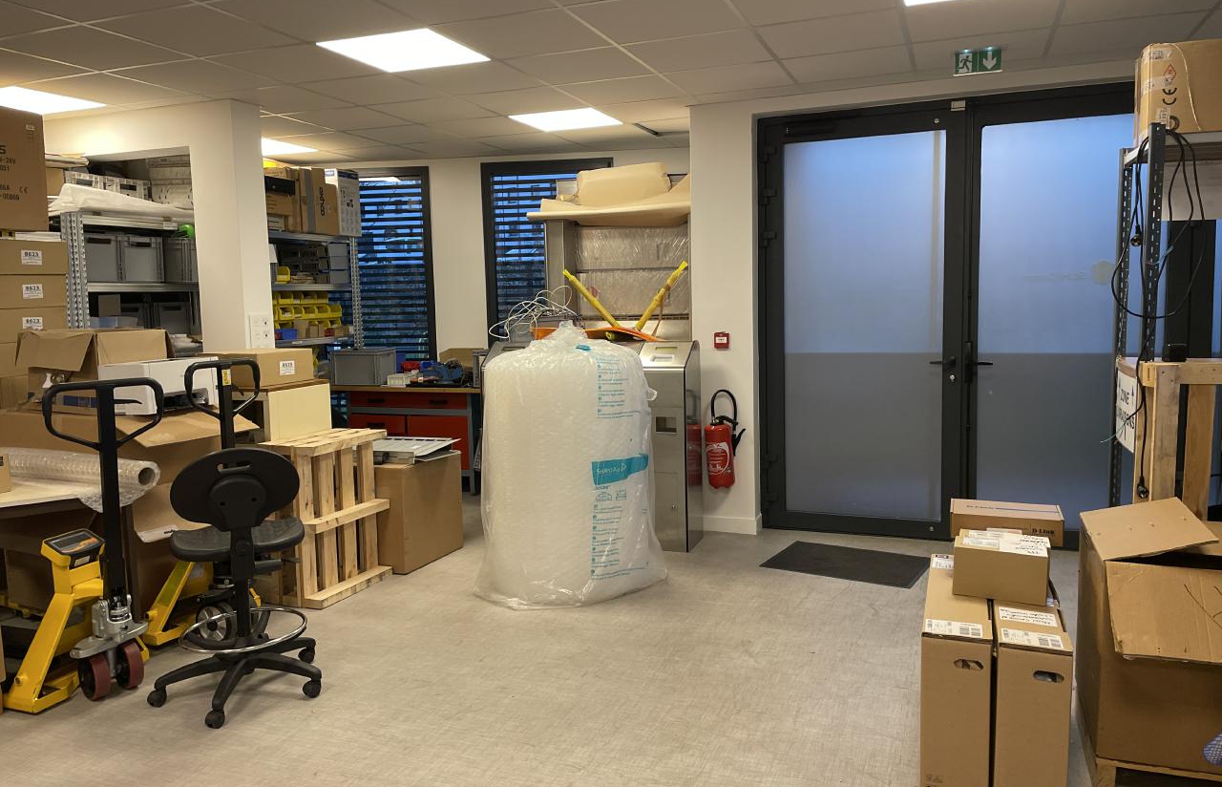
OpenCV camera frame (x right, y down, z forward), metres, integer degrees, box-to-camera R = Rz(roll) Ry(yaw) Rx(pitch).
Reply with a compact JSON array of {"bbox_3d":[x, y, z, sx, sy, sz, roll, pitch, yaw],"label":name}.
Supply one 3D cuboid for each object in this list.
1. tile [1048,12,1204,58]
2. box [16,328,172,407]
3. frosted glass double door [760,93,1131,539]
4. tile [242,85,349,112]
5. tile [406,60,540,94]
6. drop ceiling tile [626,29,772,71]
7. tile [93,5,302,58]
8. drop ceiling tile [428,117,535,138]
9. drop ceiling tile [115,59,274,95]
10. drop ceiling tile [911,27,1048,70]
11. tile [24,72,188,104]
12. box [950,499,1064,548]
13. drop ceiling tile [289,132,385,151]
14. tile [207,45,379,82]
[{"bbox_3d":[2.313,-1.627,4.165,0.597,0.020,0.597,1,7,21],"label":"tile"},{"bbox_3d":[-2.604,-0.115,4.617,0.580,0.380,0.420,2,7,27],"label":"box"},{"bbox_3d":[1.961,-0.373,5.193,2.240,2.470,0.100,1,7,22],"label":"frosted glass double door"},{"bbox_3d":[-1.822,-1.625,5.095,0.600,0.025,0.600,1,7,21],"label":"tile"},{"bbox_3d":[-0.699,-1.604,4.668,0.600,0.025,0.600,1,7,21],"label":"tile"},{"bbox_3d":[0.422,-1.585,4.241,0.600,0.025,0.600,1,7,21],"label":"drop ceiling tile"},{"bbox_3d":[-1.691,-1.490,3.780,0.597,0.020,0.597,1,7,21],"label":"tile"},{"bbox_3d":[-0.824,-1.748,6.008,0.590,0.025,0.590,1,7,21],"label":"drop ceiling tile"},{"bbox_3d":[-2.037,-1.558,4.550,0.590,0.025,0.590,1,7,21],"label":"drop ceiling tile"},{"bbox_3d":[1.757,-1.632,4.371,0.600,0.025,0.600,1,7,21],"label":"drop ceiling tile"},{"bbox_3d":[-2.598,-1.574,4.765,0.597,0.020,0.597,1,7,21],"label":"tile"},{"bbox_3d":[1.390,0.450,3.216,0.352,0.087,0.222,1,7,24],"label":"box"},{"bbox_3d":[-1.955,-1.766,6.423,0.600,0.025,0.600,1,7,21],"label":"drop ceiling tile"},{"bbox_3d":[-1.471,-1.555,4.339,0.590,0.025,0.590,1,7,21],"label":"tile"}]

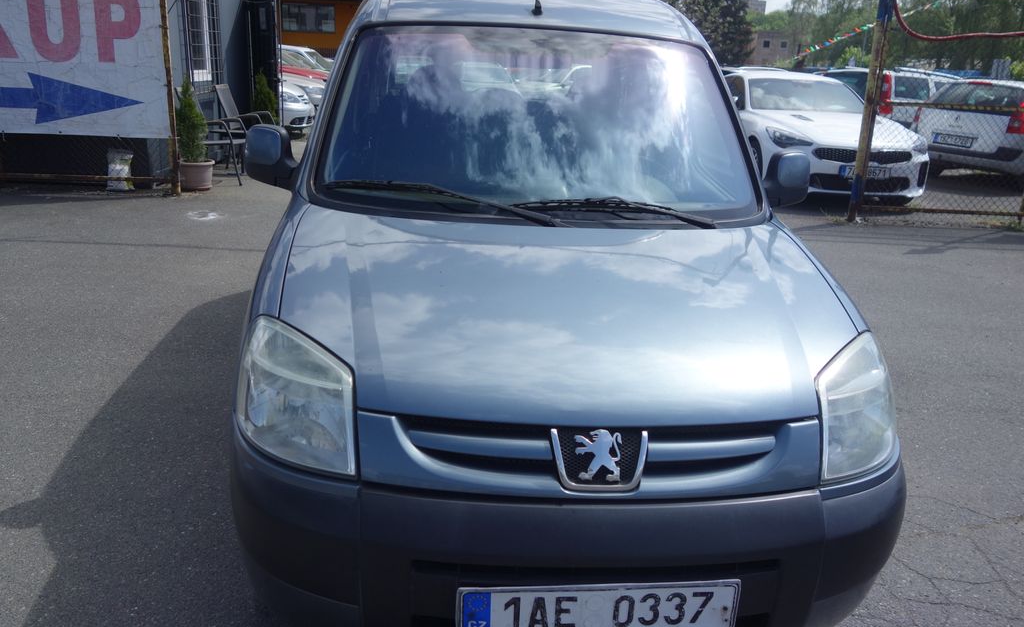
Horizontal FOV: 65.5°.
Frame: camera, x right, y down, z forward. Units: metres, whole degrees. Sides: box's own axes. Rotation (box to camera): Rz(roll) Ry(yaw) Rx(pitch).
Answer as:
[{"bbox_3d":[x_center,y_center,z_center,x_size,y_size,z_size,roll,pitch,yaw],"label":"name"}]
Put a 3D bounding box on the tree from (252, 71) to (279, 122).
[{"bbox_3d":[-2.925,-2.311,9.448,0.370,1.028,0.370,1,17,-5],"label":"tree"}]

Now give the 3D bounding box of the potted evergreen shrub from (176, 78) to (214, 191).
[{"bbox_3d":[-3.111,-1.778,7.847,0.350,1.032,0.350,1,17,-5],"label":"potted evergreen shrub"}]

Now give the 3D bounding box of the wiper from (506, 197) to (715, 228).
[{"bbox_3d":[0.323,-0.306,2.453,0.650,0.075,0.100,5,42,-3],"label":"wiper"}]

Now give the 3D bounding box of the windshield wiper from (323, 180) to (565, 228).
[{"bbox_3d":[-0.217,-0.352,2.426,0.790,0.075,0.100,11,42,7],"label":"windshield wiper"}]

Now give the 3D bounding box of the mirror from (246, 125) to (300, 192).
[{"bbox_3d":[-0.799,-0.537,2.704,0.185,0.210,0.165,2,17,-5],"label":"mirror"}]

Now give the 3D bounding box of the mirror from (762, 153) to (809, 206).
[{"bbox_3d":[0.957,-0.488,2.865,0.185,0.210,0.165,2,17,-5],"label":"mirror"}]

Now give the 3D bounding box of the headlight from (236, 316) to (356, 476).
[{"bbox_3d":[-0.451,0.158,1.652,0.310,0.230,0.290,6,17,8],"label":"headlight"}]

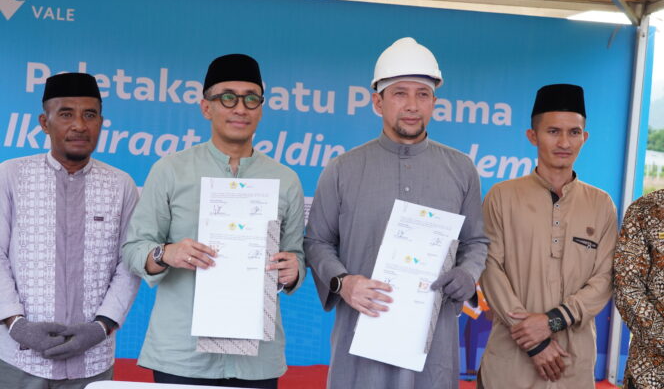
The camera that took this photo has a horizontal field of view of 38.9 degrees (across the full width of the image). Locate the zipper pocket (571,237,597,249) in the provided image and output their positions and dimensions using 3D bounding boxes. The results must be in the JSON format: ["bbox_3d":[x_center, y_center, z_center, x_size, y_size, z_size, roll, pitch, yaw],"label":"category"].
[{"bbox_3d":[0.785,0.151,2.920,0.090,0.024,0.012,15,-6,-11],"label":"zipper pocket"}]

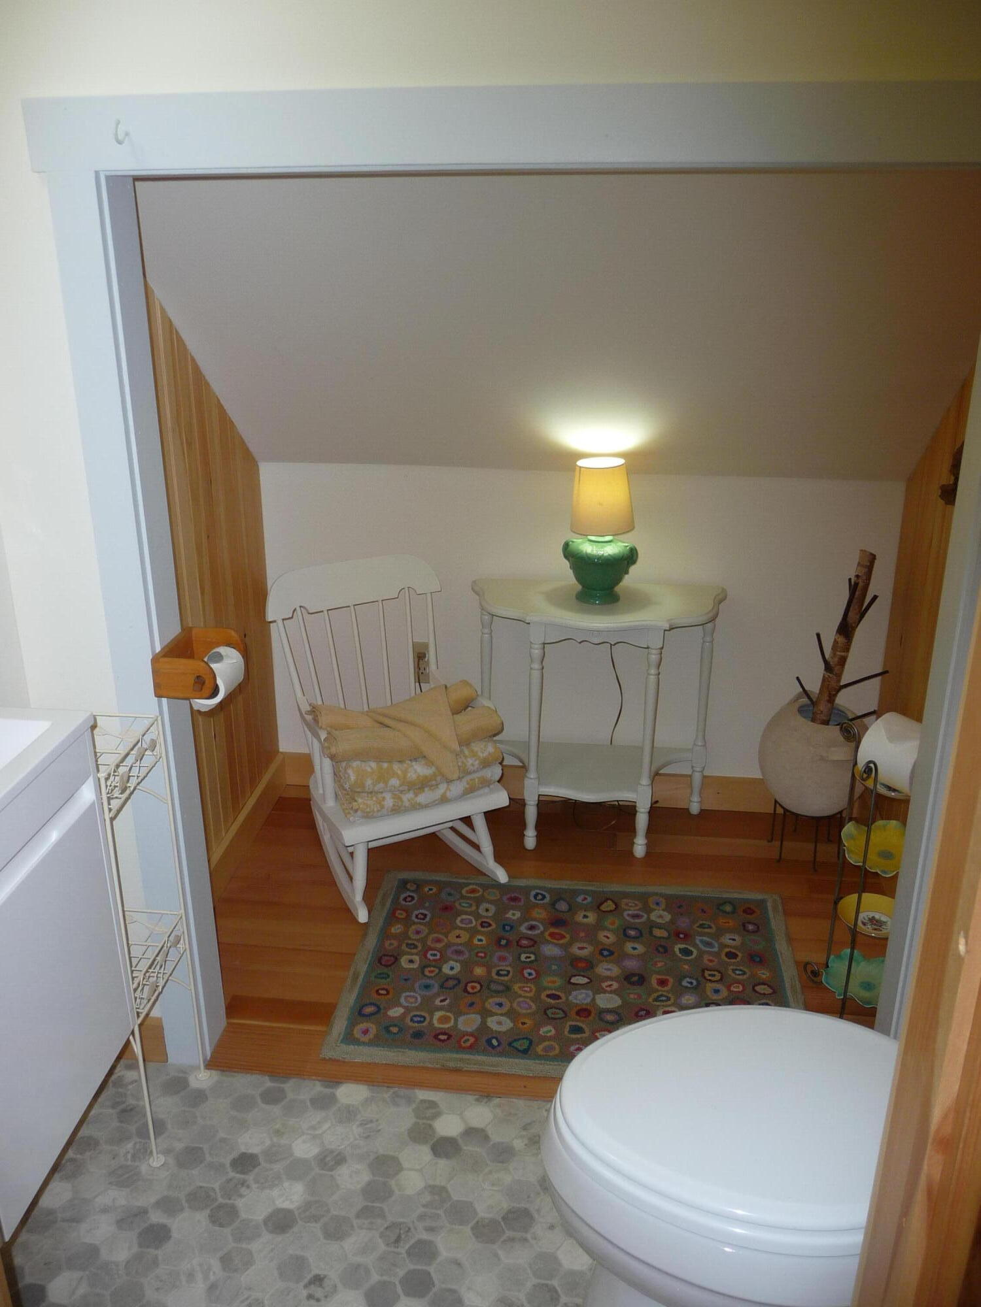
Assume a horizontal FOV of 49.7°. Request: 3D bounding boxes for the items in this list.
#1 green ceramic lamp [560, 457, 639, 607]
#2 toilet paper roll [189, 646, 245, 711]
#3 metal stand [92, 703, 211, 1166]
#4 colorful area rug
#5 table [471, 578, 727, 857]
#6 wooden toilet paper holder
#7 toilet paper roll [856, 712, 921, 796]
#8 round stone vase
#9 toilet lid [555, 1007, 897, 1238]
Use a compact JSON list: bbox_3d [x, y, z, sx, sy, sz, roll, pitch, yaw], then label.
[{"bbox_3d":[0.265,-0.292,2.547,0.184,0.336,0.152,3,20,7],"label":"green ceramic lamp"},{"bbox_3d":[-0.455,0.039,1.742,0.080,0.080,0.102,3,20,7],"label":"toilet paper roll"},{"bbox_3d":[-0.646,0.465,1.741,0.245,0.716,0.228,3,20,7],"label":"metal stand"},{"bbox_3d":[0.179,0.662,2.244,0.935,0.010,0.667,2,20,6],"label":"colorful area rug"},{"bbox_3d":[0.258,0.171,2.691,0.645,0.628,0.335,3,20,7],"label":"table"},{"bbox_3d":[-0.476,0.018,1.739,0.105,0.074,0.137,3,20,7],"label":"wooden toilet paper holder"},{"bbox_3d":[0.756,0.181,1.942,0.118,0.118,0.103,-15,28,-35],"label":"toilet paper roll"},{"bbox_3d":[0.796,0.268,2.618,0.262,0.278,0.262,3,20,7],"label":"round stone vase"},{"bbox_3d":[0.320,0.565,1.320,0.460,0.032,0.352,1,20,3],"label":"toilet lid"}]

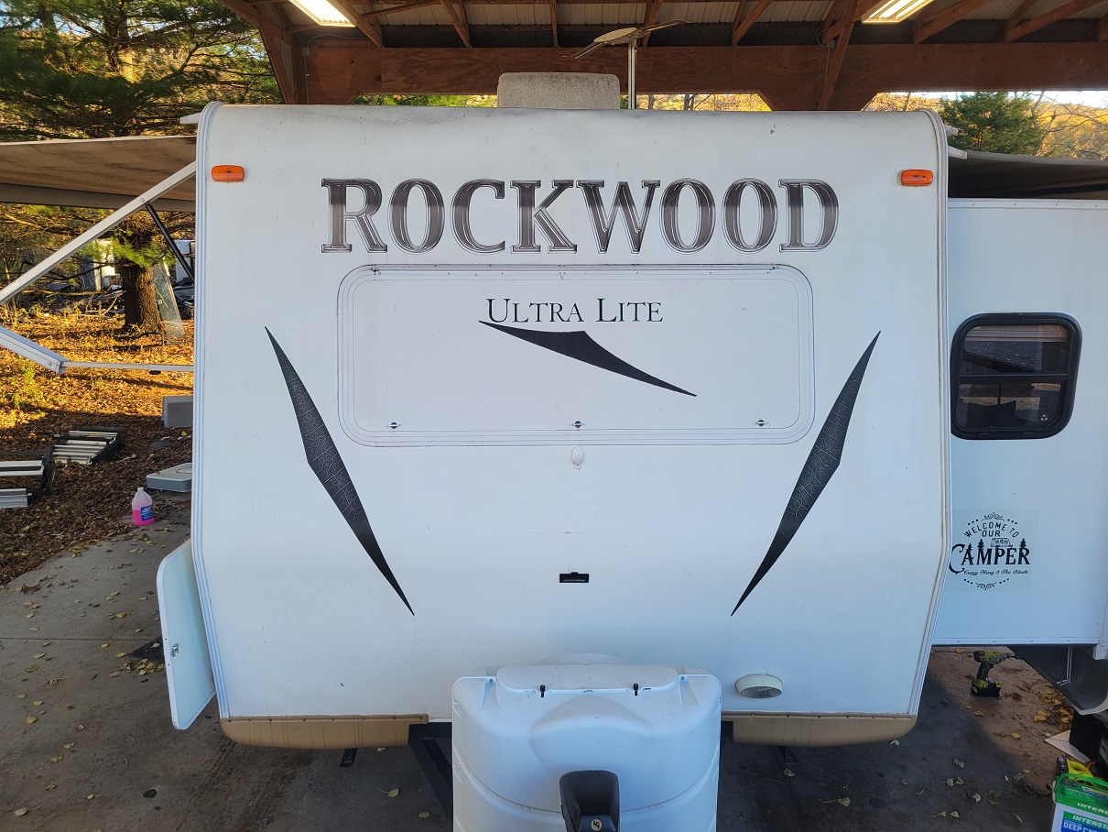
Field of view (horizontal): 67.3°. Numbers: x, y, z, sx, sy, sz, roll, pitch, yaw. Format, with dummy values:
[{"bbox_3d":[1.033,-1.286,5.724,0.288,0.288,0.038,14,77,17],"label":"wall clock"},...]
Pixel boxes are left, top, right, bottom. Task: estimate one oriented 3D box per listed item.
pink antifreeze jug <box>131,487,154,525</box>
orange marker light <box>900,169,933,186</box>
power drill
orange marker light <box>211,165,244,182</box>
[{"bbox_3d":[-3.325,0.722,6.724,0.142,0.297,0.142,9,15,34],"label":"pink antifreeze jug"},{"bbox_3d":[1.183,-0.774,2.710,0.101,0.051,0.025,0,-2,-1],"label":"orange marker light"},{"bbox_3d":[2.212,1.299,4.226,0.158,0.232,0.077,1,12,3],"label":"power drill"},{"bbox_3d":[-1.046,-0.778,2.675,0.101,0.051,0.025,0,-2,-1],"label":"orange marker light"}]

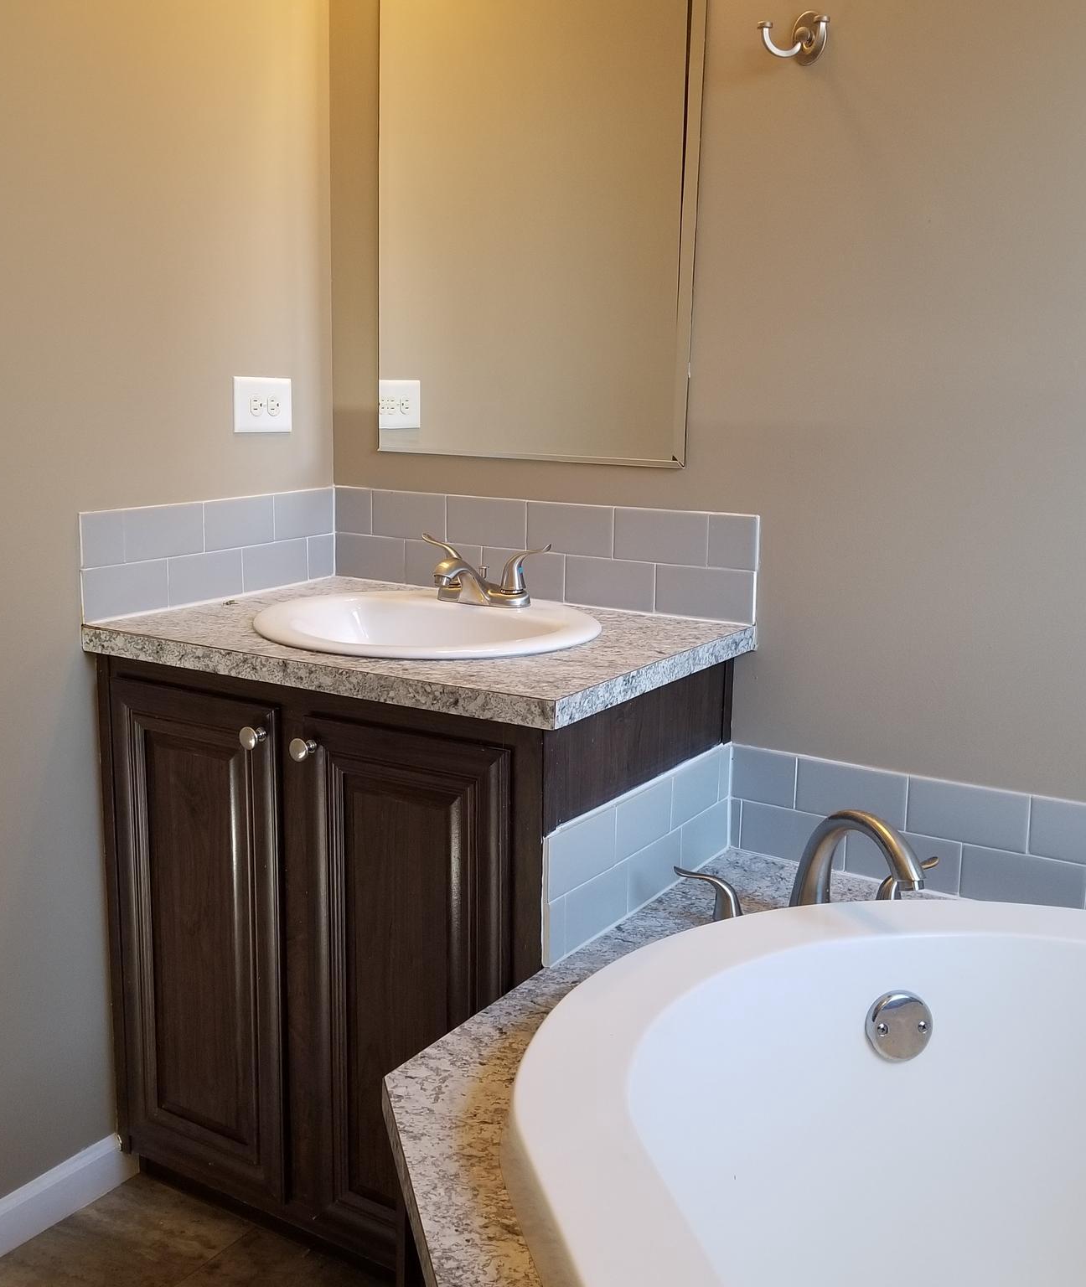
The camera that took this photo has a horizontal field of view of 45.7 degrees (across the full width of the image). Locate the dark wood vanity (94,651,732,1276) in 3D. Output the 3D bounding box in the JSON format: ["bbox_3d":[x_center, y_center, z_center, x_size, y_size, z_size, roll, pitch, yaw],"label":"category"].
[{"bbox_3d":[-0.182,0.421,1.923,0.746,0.847,0.535,8,14,31],"label":"dark wood vanity"}]

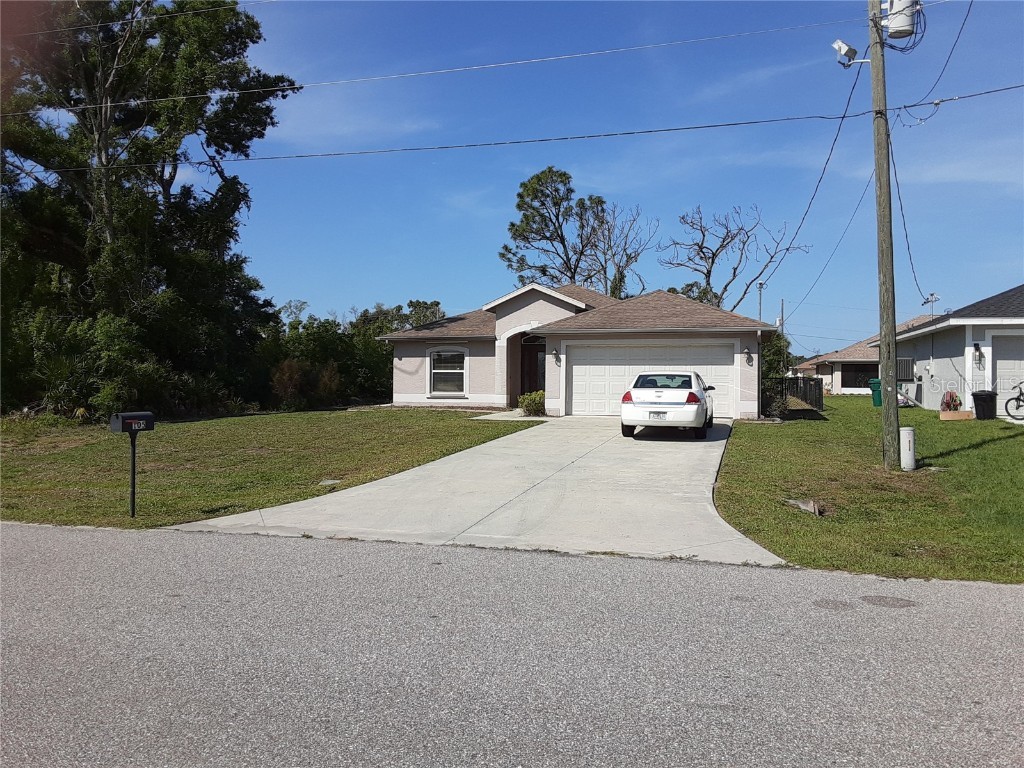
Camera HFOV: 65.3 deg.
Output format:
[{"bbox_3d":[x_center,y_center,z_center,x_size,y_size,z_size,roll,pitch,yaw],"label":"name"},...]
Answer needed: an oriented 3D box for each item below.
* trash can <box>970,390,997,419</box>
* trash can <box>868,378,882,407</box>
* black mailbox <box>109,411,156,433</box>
[{"bbox_3d":[12.500,0.570,21.200,0.660,0.780,0.660,0,1,15],"label":"trash can"},{"bbox_3d":[14.600,0.360,31.900,0.680,1.110,0.750,0,1,15],"label":"trash can"},{"bbox_3d":[-4.280,0.415,9.000,0.175,0.230,0.510,0,1,15],"label":"black mailbox"}]

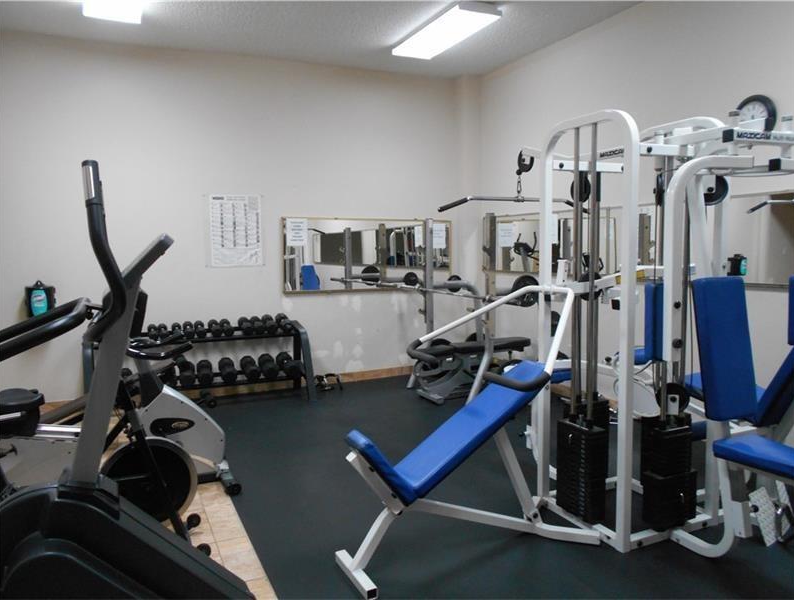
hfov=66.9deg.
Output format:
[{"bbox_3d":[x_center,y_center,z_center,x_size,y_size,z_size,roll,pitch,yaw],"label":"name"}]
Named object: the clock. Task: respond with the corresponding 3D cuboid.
[{"bbox_3d":[2.353,-1.196,3.972,0.045,0.290,0.290,-4,6,-25],"label":"clock"}]

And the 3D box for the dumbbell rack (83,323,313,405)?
[{"bbox_3d":[-1.820,0.647,5.670,2.000,0.760,0.580,-4,6,-25],"label":"dumbbell rack"}]

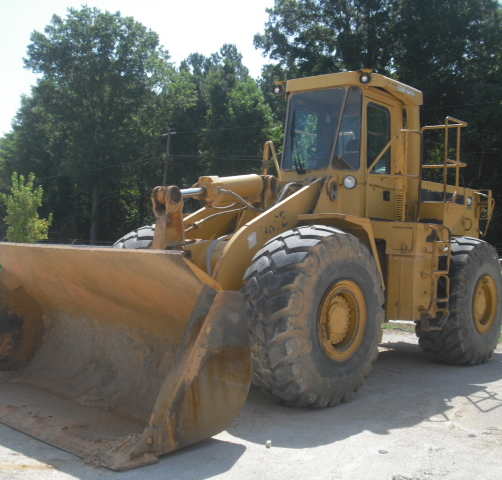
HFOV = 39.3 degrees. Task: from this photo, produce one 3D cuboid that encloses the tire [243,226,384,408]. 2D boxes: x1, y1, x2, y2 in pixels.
[{"bbox_3d":[0.676,0.732,6.979,0.663,1.667,1.737,2,0,42],"label":"tire"}]

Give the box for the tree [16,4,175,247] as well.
[{"bbox_3d":[-12.589,-8.874,58.000,13.200,20.600,12.000,2,0,0],"label":"tree"}]

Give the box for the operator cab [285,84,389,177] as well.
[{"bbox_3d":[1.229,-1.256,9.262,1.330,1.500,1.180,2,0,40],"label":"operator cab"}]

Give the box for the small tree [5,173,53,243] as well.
[{"bbox_3d":[-7.881,-0.516,25.000,1.750,3.800,1.700,2,0,0],"label":"small tree"}]

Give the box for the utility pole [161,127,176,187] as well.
[{"bbox_3d":[-5.944,-3.040,48.000,1.300,9.200,0.400,4,-1,41],"label":"utility pole"}]

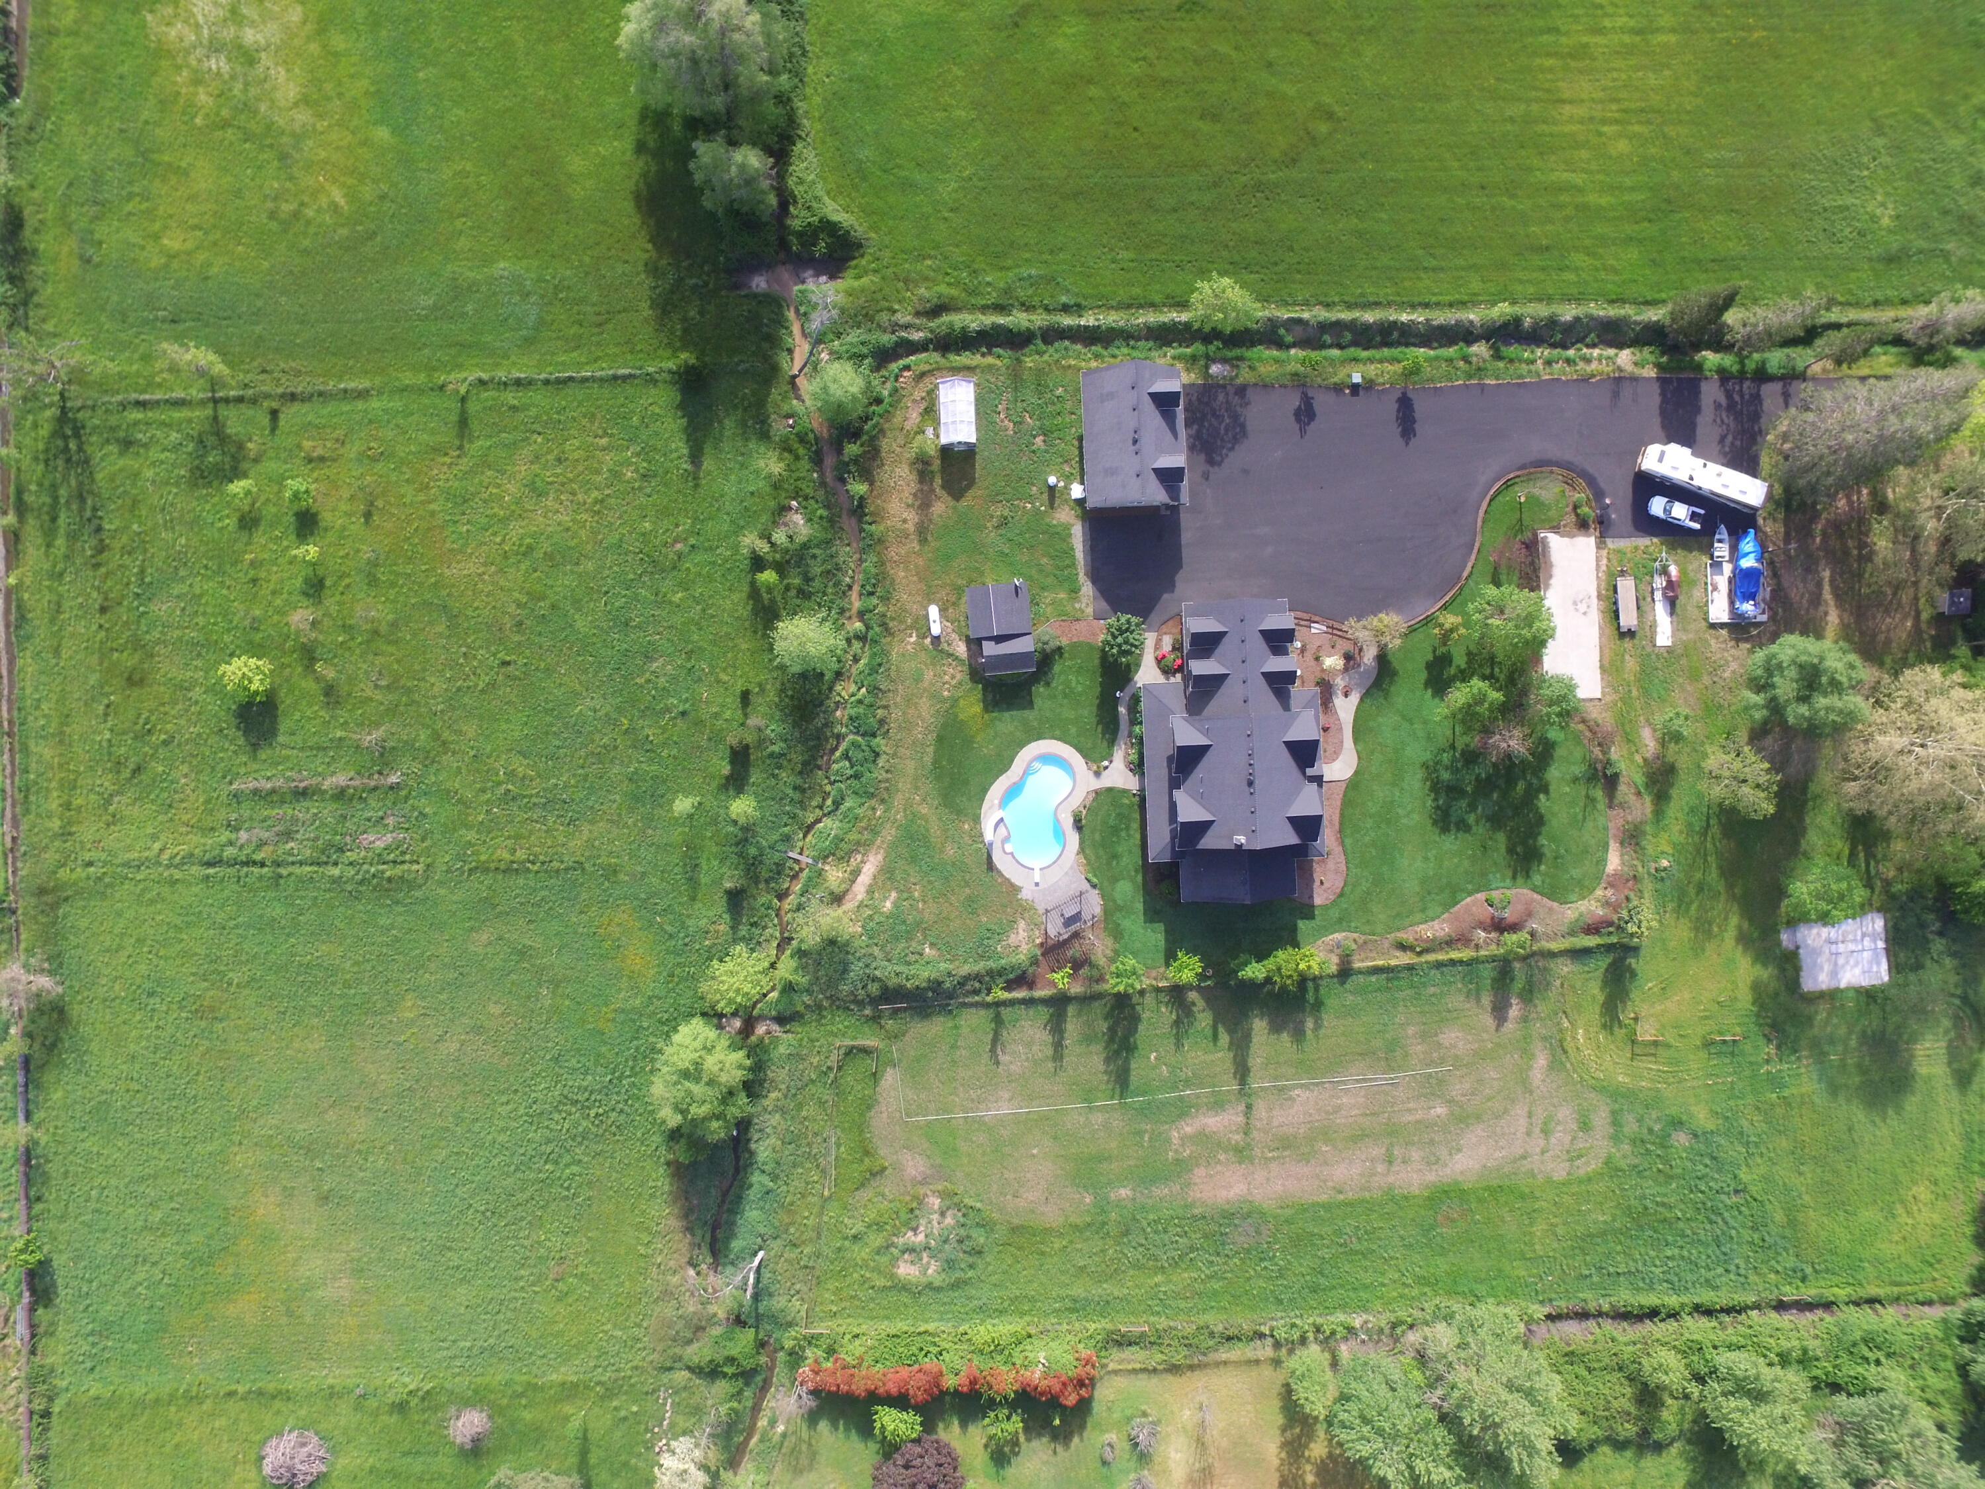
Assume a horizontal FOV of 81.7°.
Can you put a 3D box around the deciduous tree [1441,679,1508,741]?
[{"bbox_3d":[47.450,-3.460,113.750,5.600,7.500,5.500,0,90,0],"label":"deciduous tree"}]

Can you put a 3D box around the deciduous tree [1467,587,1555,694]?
[{"bbox_3d":[50.390,-10.900,112.750,7.500,9.500,8.200,0,90,0],"label":"deciduous tree"}]

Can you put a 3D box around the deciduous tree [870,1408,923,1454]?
[{"bbox_3d":[-9.680,68.720,115.500,4.600,4.000,4.000,0,90,0],"label":"deciduous tree"}]

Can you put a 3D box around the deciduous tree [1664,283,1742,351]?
[{"bbox_3d":[70.120,-42.040,112.850,4.800,9.300,4.800,0,90,0],"label":"deciduous tree"}]

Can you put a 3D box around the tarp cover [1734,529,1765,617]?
[{"bbox_3d":[76.460,-17.510,116.100,2.500,2.200,8.300,1,90,0],"label":"tarp cover"}]

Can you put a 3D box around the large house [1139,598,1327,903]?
[{"bbox_3d":[23.500,0.910,110.230,17.430,11.550,29.380,-3,90,0],"label":"large house"}]

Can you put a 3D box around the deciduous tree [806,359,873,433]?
[{"bbox_3d":[-15.571,-35.489,116.900,6.600,6.200,6.800,0,90,0],"label":"deciduous tree"}]

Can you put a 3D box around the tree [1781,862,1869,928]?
[{"bbox_3d":[82.580,14.910,114.250,6.900,6.500,6.100,0,90,0],"label":"tree"}]

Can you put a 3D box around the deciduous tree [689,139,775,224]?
[{"bbox_3d":[-25.492,-55.387,114.250,8.200,11.500,8.000,0,90,0],"label":"deciduous tree"}]

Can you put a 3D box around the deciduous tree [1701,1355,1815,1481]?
[{"bbox_3d":[74.060,65.140,110.730,9.120,10.640,8.710,0,90,0],"label":"deciduous tree"}]

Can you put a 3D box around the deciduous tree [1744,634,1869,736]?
[{"bbox_3d":[77.810,-5.720,109.920,8.920,11.950,9.120,0,90,0],"label":"deciduous tree"}]

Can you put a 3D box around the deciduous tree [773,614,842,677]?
[{"bbox_3d":[-18.771,-9.859,116.650,7.000,6.700,6.500,0,90,0],"label":"deciduous tree"}]

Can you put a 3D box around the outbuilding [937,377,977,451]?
[{"bbox_3d":[-3.520,-33.340,115.750,3.650,3.500,6.350,-2,90,0],"label":"outbuilding"}]

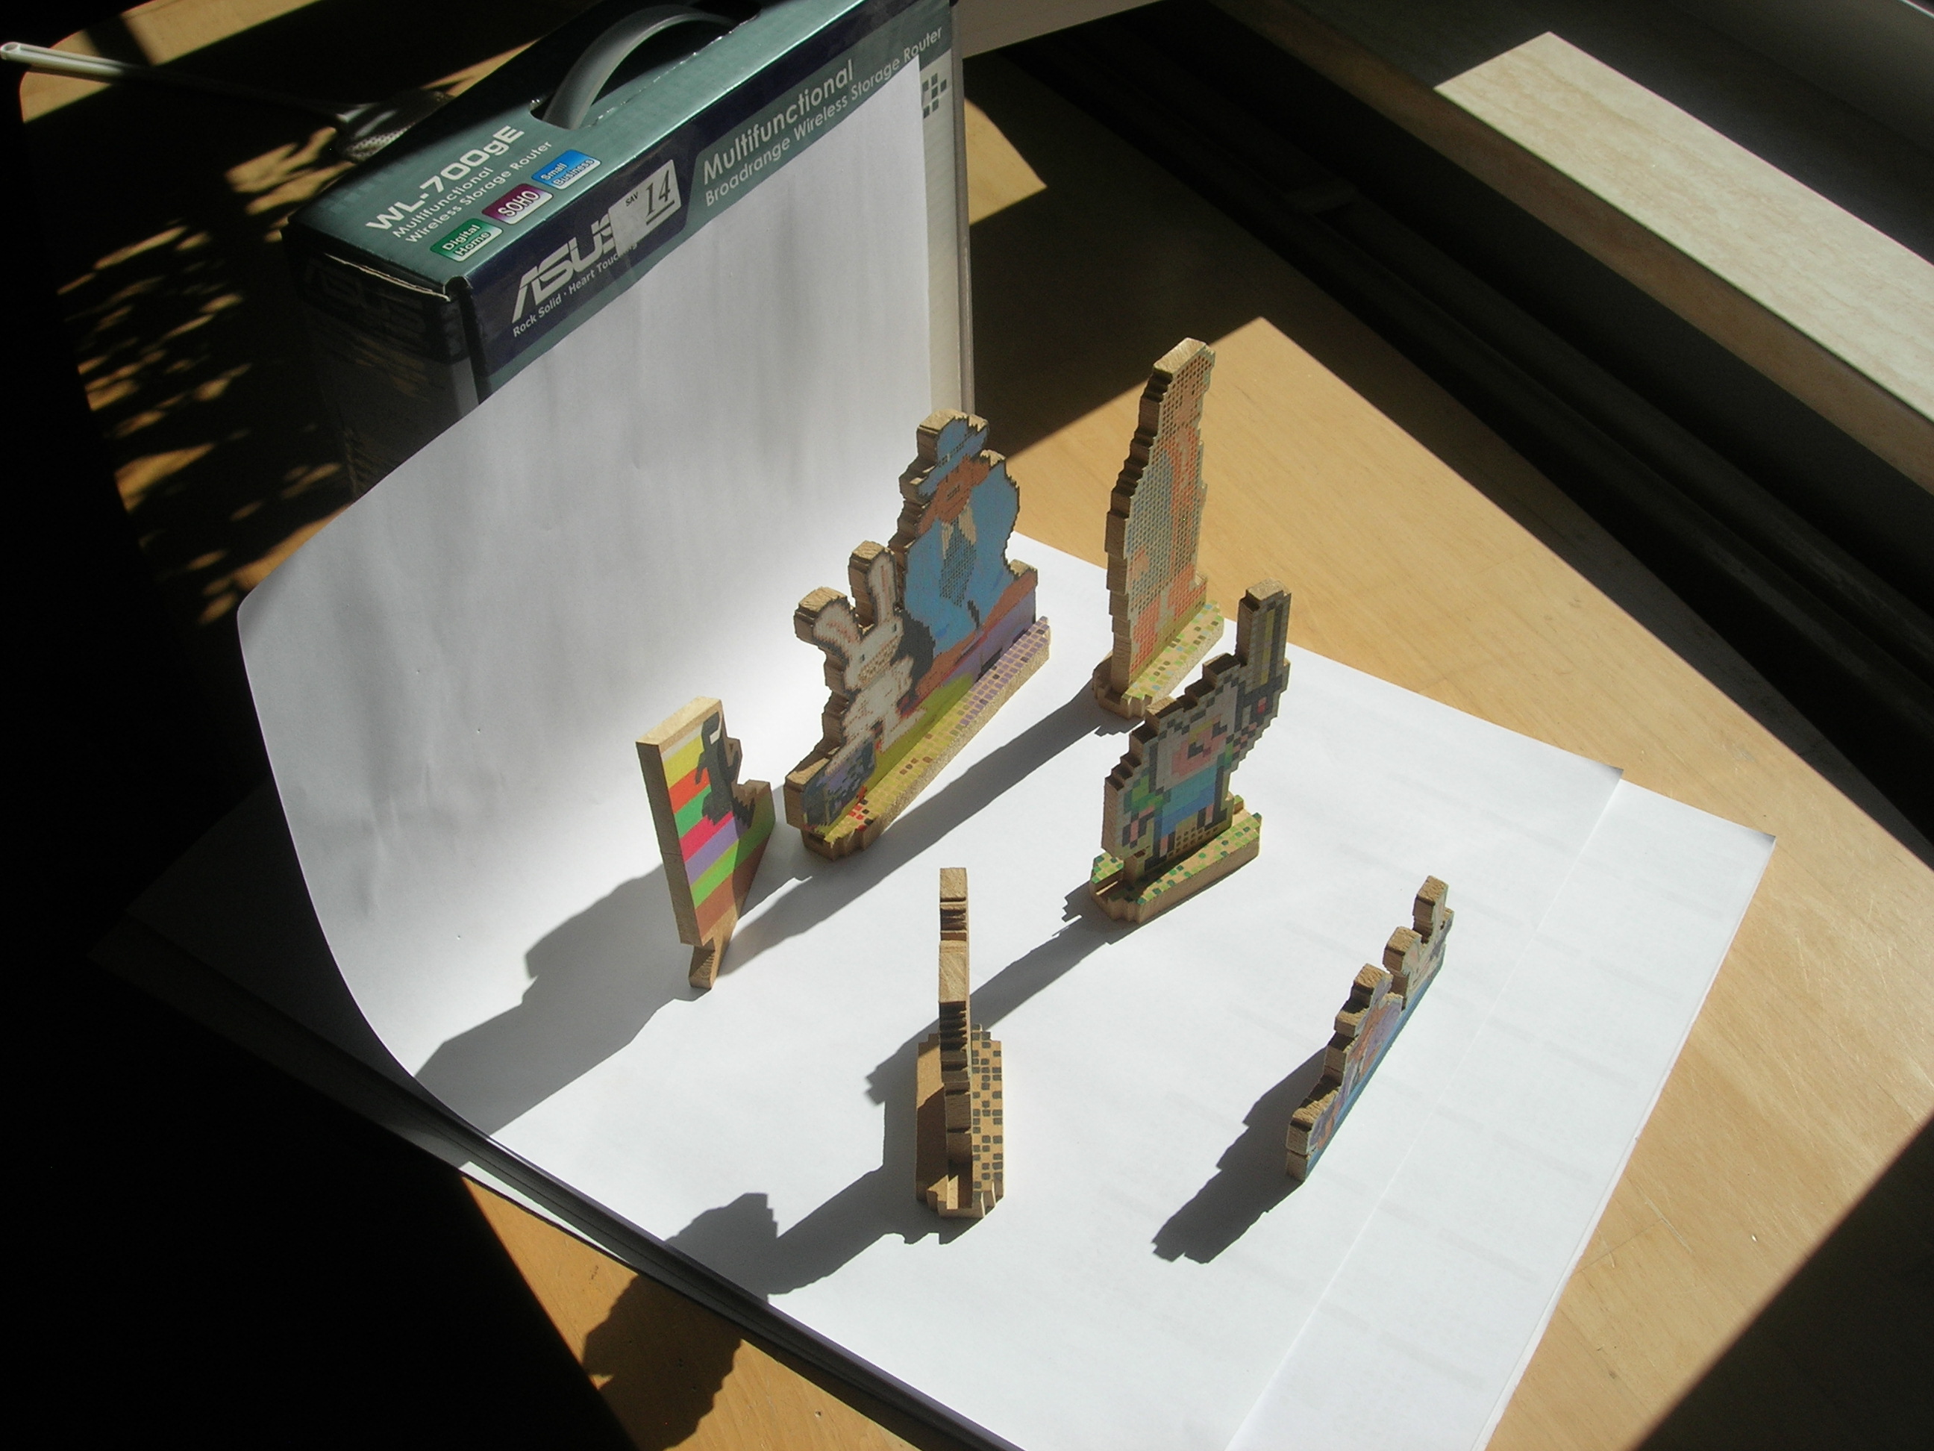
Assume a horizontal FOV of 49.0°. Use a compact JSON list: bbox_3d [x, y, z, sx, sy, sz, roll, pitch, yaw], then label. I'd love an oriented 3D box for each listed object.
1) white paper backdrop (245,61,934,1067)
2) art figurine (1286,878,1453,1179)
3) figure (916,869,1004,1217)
[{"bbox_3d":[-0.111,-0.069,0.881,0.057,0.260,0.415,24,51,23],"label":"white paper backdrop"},{"bbox_3d":[0.160,0.110,0.824,0.009,0.074,0.121,25,52,24],"label":"art figurine"},{"bbox_3d":[-0.004,0.116,0.800,0.032,0.112,0.096,-1,46,1],"label":"figure"}]

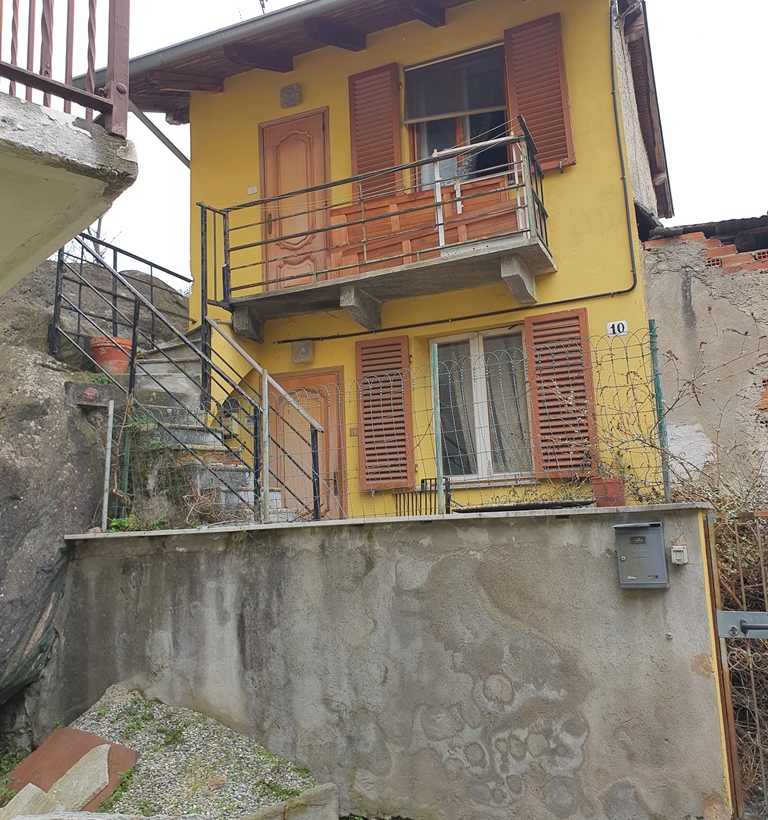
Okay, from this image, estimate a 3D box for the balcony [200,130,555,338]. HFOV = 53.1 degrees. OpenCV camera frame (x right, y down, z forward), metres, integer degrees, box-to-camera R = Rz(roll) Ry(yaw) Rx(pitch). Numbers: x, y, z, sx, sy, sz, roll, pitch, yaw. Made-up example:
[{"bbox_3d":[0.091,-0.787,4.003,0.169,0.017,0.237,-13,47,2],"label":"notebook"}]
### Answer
[{"bbox_3d":[-0.086,-1.470,7.198,3.183,1.253,0.771,-7,-12,21],"label":"balcony"}]

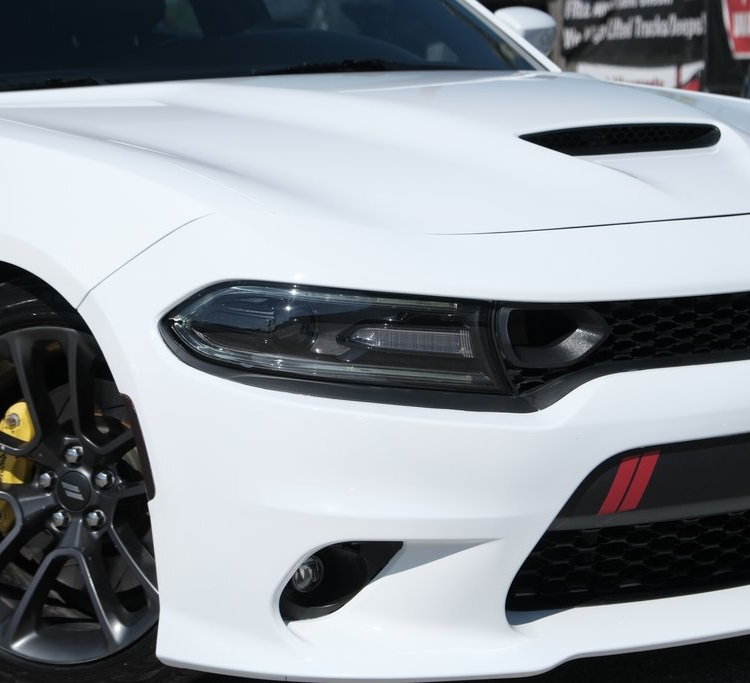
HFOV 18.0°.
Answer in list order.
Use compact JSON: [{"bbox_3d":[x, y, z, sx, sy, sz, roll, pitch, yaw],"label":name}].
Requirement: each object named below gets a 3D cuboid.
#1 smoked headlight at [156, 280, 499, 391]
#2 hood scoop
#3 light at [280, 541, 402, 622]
[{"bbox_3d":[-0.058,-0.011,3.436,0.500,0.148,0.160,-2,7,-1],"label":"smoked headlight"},{"bbox_3d":[0.412,-0.340,3.937,0.435,0.052,0.075,-6,8,-36],"label":"hood scoop"},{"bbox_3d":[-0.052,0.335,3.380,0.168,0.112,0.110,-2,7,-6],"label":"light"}]

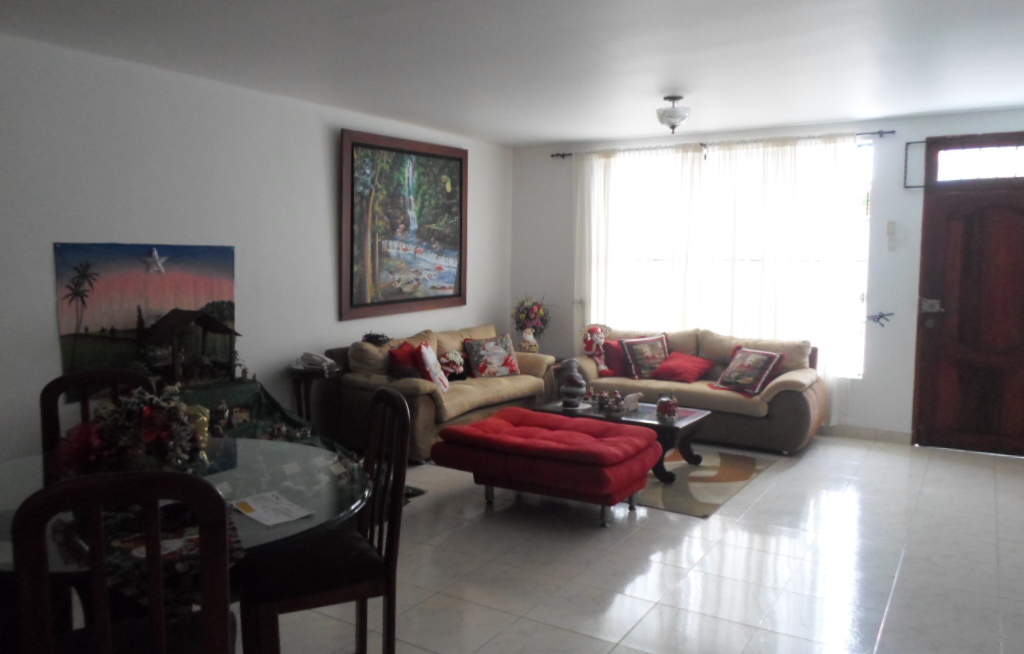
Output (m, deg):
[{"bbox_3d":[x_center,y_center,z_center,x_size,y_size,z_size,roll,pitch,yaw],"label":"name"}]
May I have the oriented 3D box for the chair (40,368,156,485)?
[{"bbox_3d":[-1.475,0.671,2.720,0.440,0.970,0.510,-3,5,-32],"label":"chair"}]

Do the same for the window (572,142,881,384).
[{"bbox_3d":[1.762,-0.617,6.708,2.632,2.005,0.120,3,5,29],"label":"window"}]

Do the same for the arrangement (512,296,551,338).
[{"bbox_3d":[0.196,-0.095,7.429,0.370,0.400,0.350,0,5,2],"label":"arrangement"}]

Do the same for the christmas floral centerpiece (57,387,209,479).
[{"bbox_3d":[-1.081,0.306,2.106,0.420,0.270,0.360,-2,5,-27],"label":"christmas floral centerpiece"}]

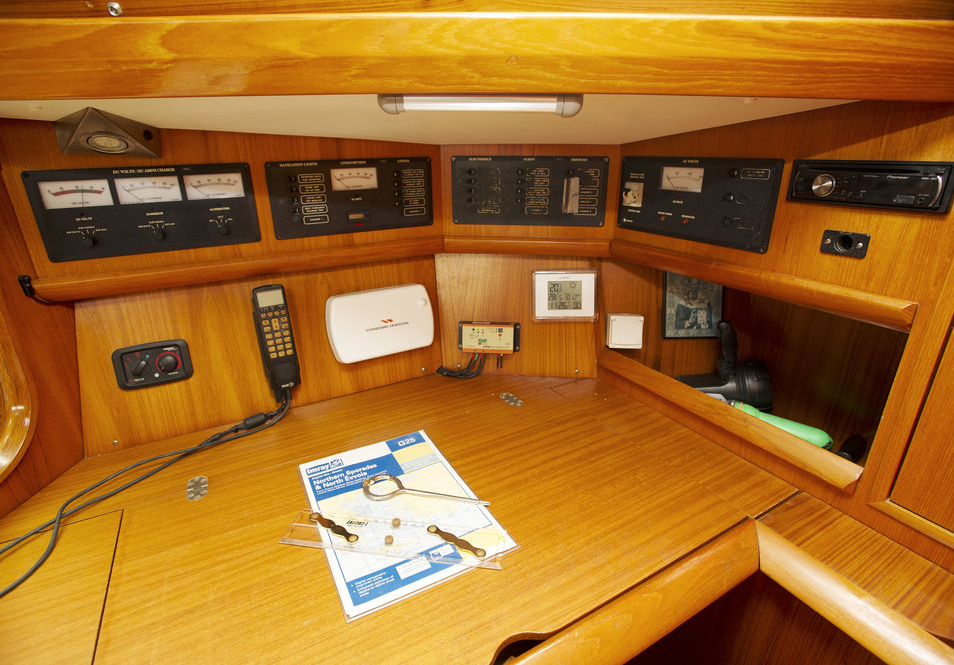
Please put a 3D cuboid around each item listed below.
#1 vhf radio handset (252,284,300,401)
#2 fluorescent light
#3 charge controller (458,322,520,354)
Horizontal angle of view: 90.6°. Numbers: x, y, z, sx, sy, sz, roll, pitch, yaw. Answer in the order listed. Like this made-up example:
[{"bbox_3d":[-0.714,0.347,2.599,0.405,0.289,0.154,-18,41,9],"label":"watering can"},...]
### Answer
[{"bbox_3d":[-0.408,0.020,0.964,0.056,0.226,0.060,-13,19,-27],"label":"vhf radio handset"},{"bbox_3d":[0.004,-0.290,0.590,0.257,0.037,0.041,-1,15,-6],"label":"fluorescent light"},{"bbox_3d":[0.030,0.016,1.166,0.152,0.075,0.034,1,18,6],"label":"charge controller"}]

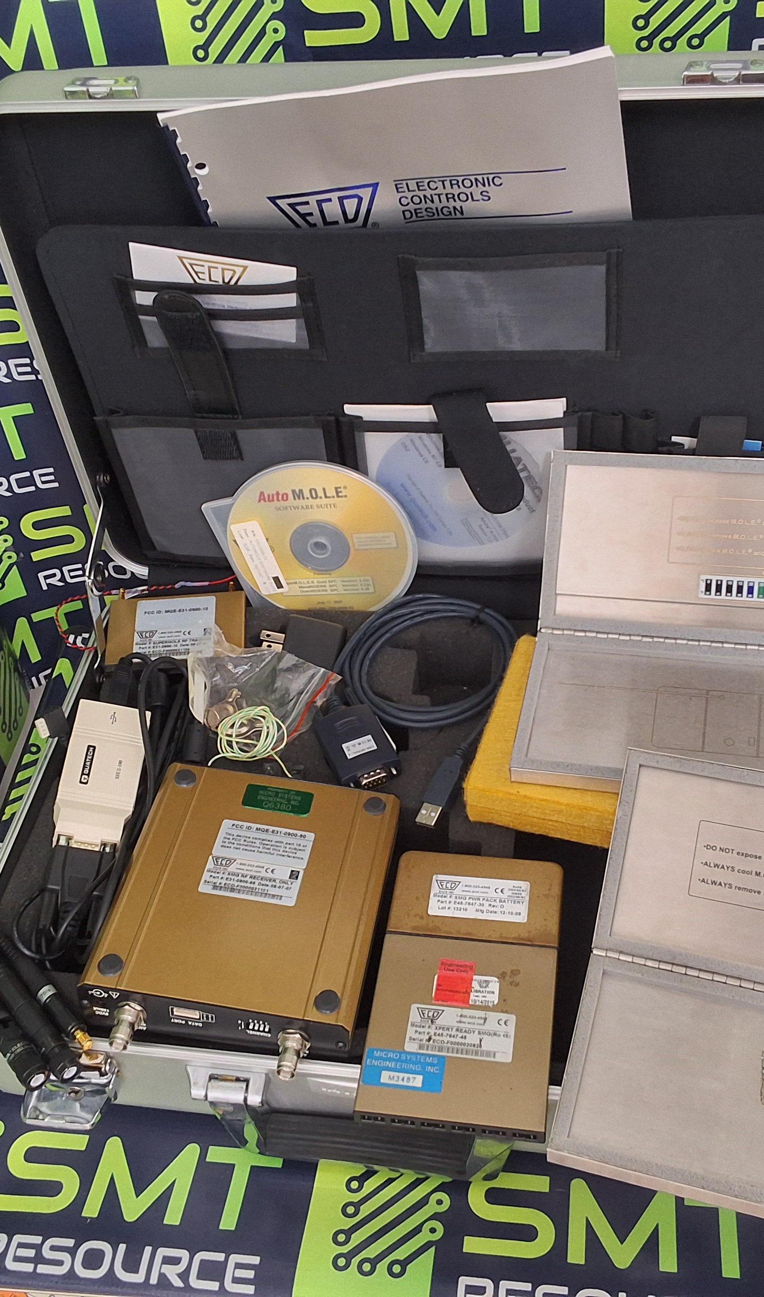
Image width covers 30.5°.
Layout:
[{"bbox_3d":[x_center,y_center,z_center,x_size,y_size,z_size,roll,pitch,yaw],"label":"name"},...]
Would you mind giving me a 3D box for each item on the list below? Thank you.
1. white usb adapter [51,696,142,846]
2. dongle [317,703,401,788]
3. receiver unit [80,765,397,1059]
[{"bbox_3d":[-0.154,0.074,0.768,0.040,0.022,0.098,9,43,-7],"label":"white usb adapter"},{"bbox_3d":[-0.013,0.059,0.799,0.035,0.015,0.053,-18,45,-11],"label":"dongle"},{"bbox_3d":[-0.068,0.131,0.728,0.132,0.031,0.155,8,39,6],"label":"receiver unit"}]

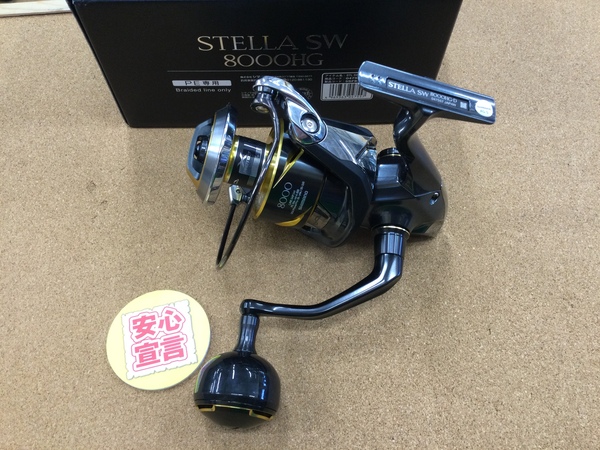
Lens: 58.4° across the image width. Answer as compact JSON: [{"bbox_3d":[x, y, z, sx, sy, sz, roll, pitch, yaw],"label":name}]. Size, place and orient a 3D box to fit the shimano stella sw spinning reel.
[{"bbox_3d":[0.010,0.010,0.269,0.142,0.136,0.167,8,61,-7],"label":"shimano stella sw spinning reel"}]

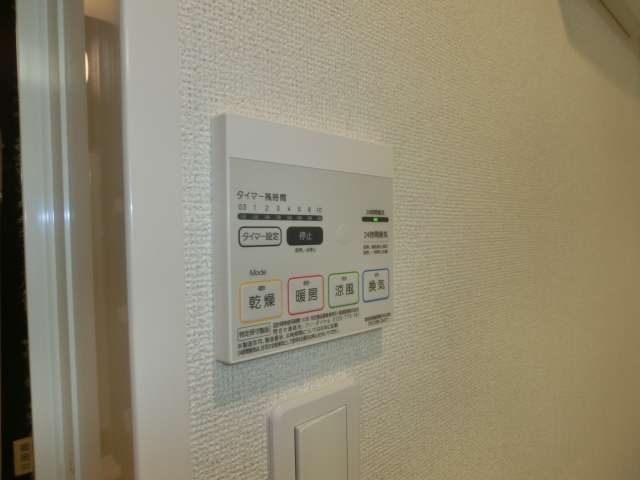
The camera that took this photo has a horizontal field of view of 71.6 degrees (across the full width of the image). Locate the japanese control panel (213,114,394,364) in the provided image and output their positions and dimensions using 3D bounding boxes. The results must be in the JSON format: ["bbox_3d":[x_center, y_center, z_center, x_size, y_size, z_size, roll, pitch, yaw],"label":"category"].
[{"bbox_3d":[-0.001,-0.001,0.260,0.129,0.120,0.013,-1,1,-43],"label":"japanese control panel"}]

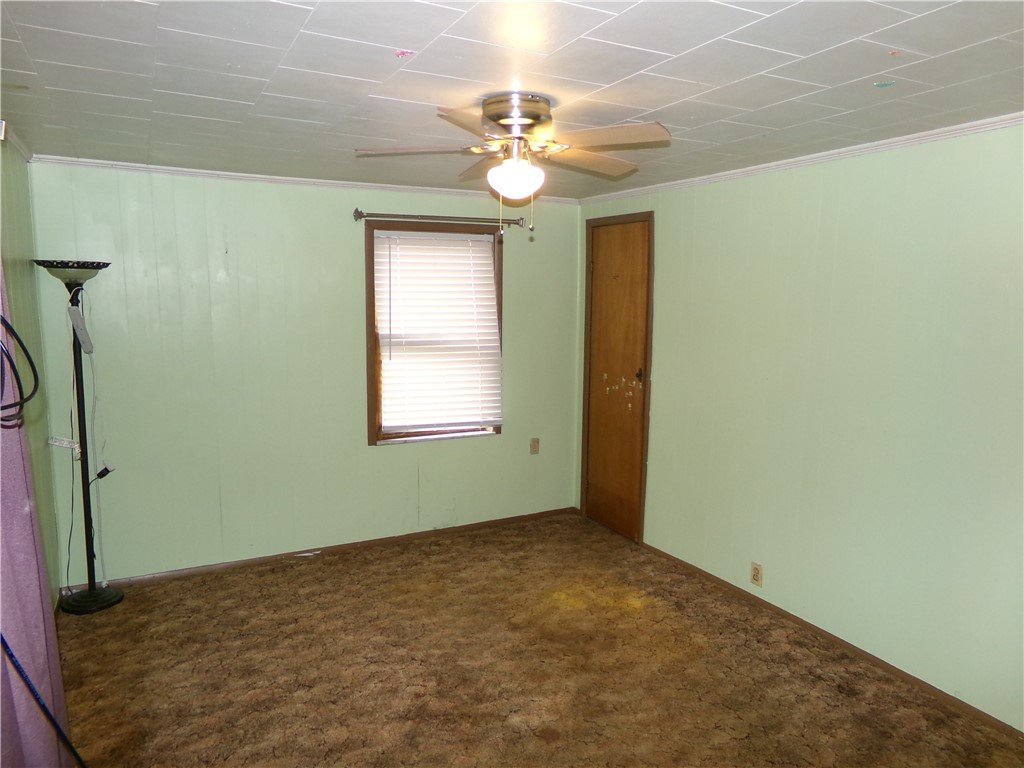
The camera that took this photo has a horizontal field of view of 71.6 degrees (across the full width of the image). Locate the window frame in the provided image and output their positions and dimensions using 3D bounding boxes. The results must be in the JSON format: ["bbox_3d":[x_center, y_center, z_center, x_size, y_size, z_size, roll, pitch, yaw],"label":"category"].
[{"bbox_3d":[-0.472,-0.317,4.466,0.909,1.353,0.081,-3,8,-28],"label":"window frame"}]

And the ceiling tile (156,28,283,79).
[{"bbox_3d":[-0.793,-0.894,1.929,0.306,0.020,0.311,-3,8,-28],"label":"ceiling tile"}]

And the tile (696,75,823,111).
[{"bbox_3d":[0.778,-0.924,2.249,0.305,0.020,0.305,-3,8,-28],"label":"tile"}]

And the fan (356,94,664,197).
[{"bbox_3d":[0.011,-0.786,2.367,1.060,0.300,1.060,-3,8,-28],"label":"fan"}]

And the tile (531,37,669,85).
[{"bbox_3d":[0.230,-0.887,1.951,0.306,0.020,0.311,-3,8,-28],"label":"tile"}]

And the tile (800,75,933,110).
[{"bbox_3d":[1.115,-0.915,2.231,0.306,0.020,0.311,-3,8,-28],"label":"tile"}]

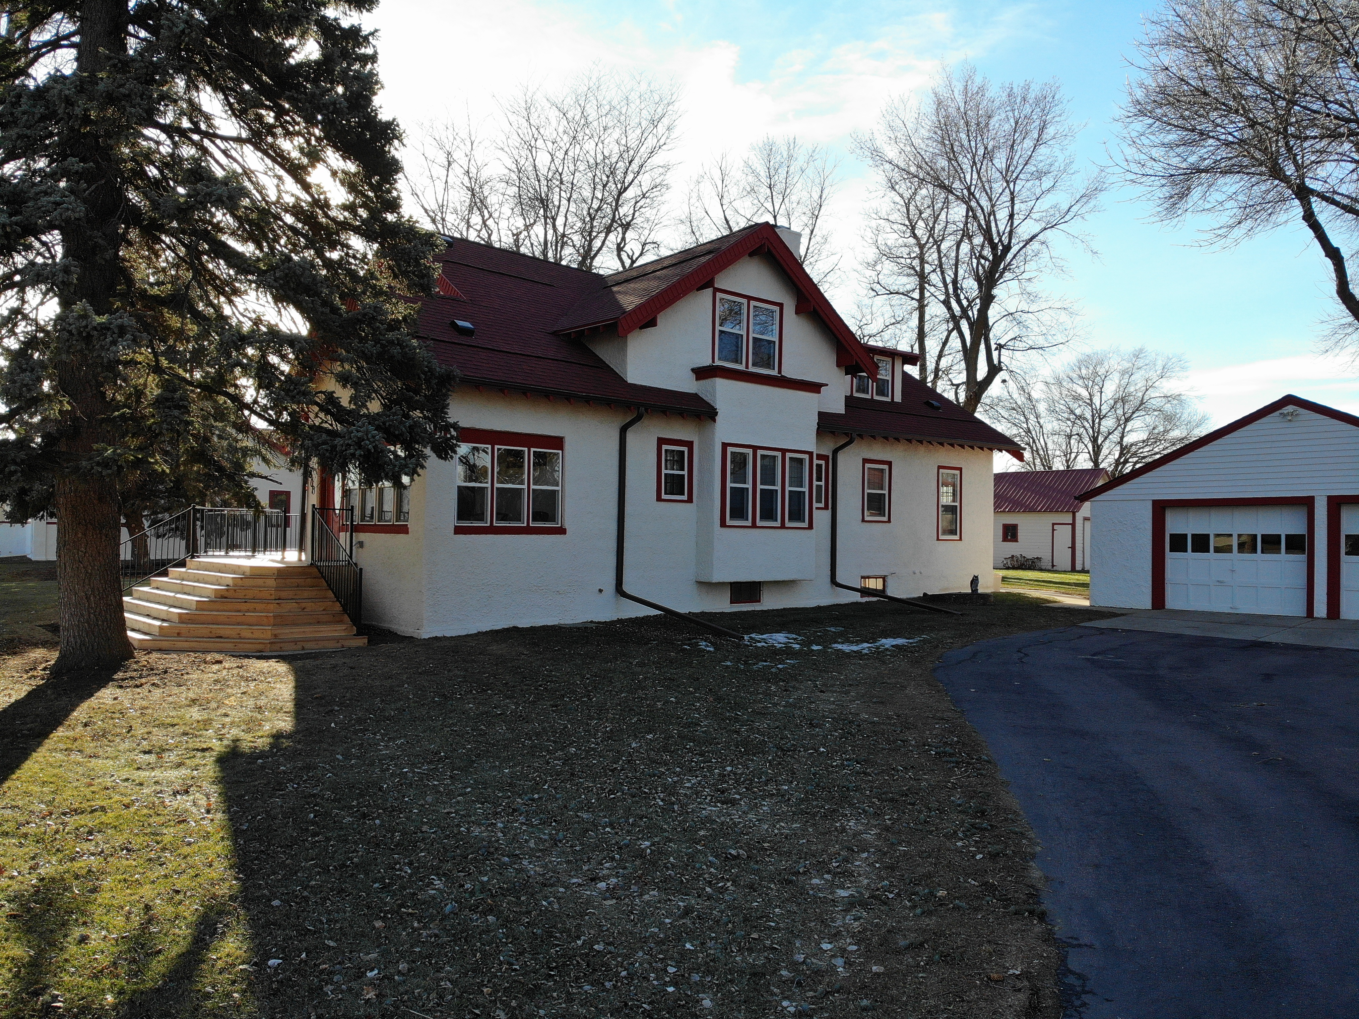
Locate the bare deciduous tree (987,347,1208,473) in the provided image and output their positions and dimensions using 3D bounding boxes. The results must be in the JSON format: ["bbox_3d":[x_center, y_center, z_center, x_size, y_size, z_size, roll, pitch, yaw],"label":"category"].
[{"bbox_3d":[28.331,-3.674,63.791,15.077,14.740,15.077,0,-2,24],"label":"bare deciduous tree"}]

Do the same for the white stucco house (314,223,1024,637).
[{"bbox_3d":[-1.080,-1.917,22.752,16.485,8.295,11.130,2,-2,-40],"label":"white stucco house"}]

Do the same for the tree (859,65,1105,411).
[{"bbox_3d":[11.733,-7.401,36.715,9.675,20.081,9.675,0,-2,18],"label":"tree"}]

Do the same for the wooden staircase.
[{"bbox_3d":[-7.243,1.435,15.074,2.940,1.155,5.390,2,-2,-40],"label":"wooden staircase"}]

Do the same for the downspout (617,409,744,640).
[{"bbox_3d":[-0.021,0.110,15.163,0.110,3.675,3.185,2,-2,-40],"label":"downspout"}]

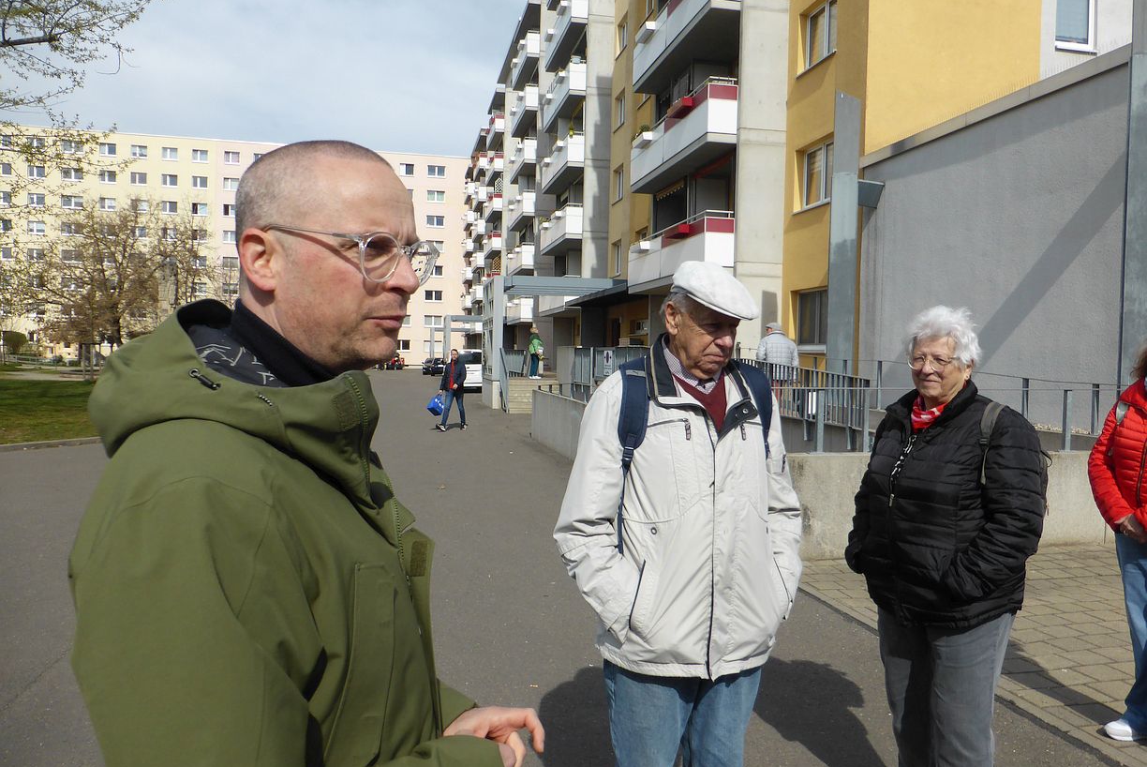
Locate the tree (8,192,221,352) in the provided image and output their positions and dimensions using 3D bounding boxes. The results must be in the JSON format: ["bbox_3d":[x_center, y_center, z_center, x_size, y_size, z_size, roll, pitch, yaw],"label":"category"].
[{"bbox_3d":[-26.796,-5.620,48.000,11.000,10.500,10.500,0,2,-29],"label":"tree"}]

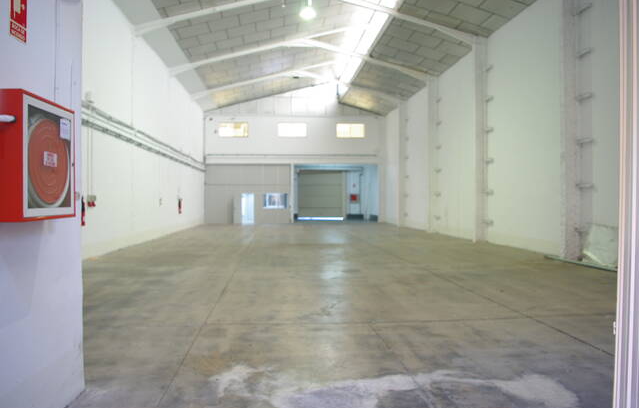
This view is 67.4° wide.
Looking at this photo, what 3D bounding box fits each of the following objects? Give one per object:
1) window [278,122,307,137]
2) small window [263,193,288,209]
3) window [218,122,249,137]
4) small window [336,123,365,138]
[{"bbox_3d":[-1.787,-4.904,31.953,1.920,0.970,0.120,0,0,-5],"label":"window"},{"bbox_3d":[-2.911,-0.173,31.918,1.660,1.070,0.120,0,0,-5],"label":"small window"},{"bbox_3d":[-5.655,-4.867,31.622,1.960,0.980,0.120,0,0,-5],"label":"window"},{"bbox_3d":[2.109,-4.918,32.286,1.940,0.980,0.120,0,0,-5],"label":"small window"}]

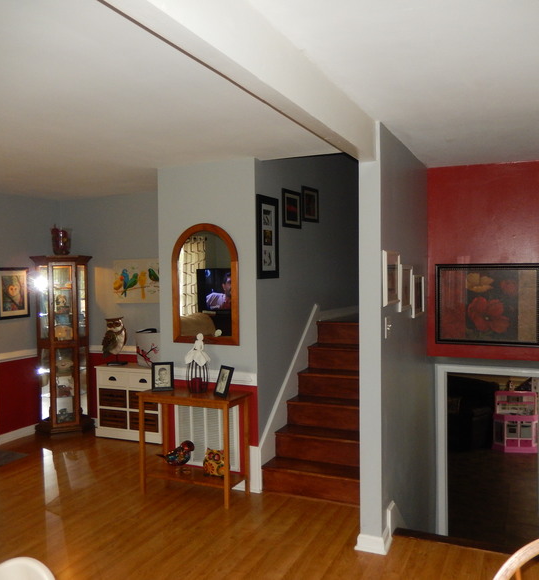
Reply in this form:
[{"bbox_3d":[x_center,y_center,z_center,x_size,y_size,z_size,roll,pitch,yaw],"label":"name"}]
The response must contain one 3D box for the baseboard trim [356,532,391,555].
[{"bbox_3d":[0.628,1.484,3.340,0.185,0.095,0.190,0,2,25],"label":"baseboard trim"}]

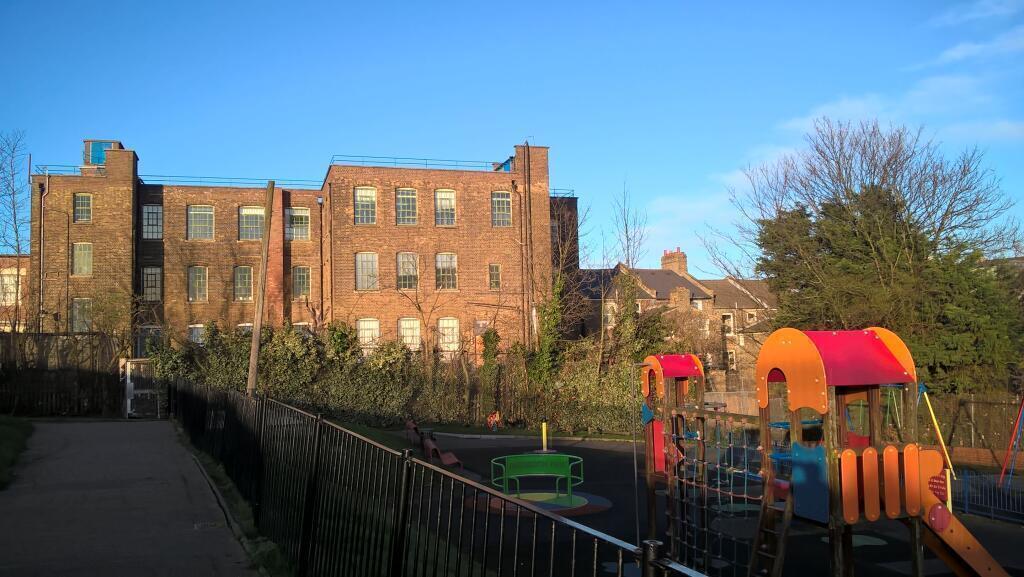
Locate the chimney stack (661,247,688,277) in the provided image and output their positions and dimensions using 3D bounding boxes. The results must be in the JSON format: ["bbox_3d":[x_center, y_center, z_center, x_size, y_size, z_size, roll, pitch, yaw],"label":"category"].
[{"bbox_3d":[13.161,-2.187,66.000,0.900,2.350,2.150,0,-4,-22],"label":"chimney stack"}]

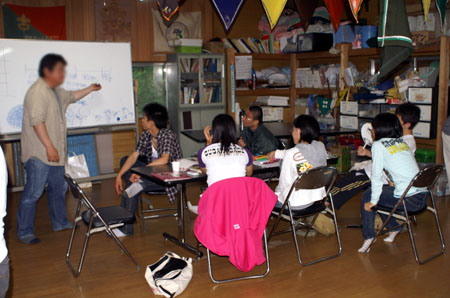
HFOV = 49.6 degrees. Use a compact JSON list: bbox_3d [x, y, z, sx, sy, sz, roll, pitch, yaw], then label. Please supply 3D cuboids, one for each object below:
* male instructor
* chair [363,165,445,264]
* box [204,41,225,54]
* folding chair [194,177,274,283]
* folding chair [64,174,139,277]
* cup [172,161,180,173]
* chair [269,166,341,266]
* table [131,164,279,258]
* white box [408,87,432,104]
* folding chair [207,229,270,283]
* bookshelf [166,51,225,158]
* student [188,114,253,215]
[{"bbox_3d":[-1.570,-0.039,4.780,0.760,1.730,0.550,-3,9,-11],"label":"male instructor"},{"bbox_3d":[1.518,0.495,4.051,0.460,0.765,0.490,-6,9,-40],"label":"chair"},{"bbox_3d":[-0.170,-1.598,7.700,0.270,0.200,0.250,-6,10,-30],"label":"box"},{"bbox_3d":[0.060,0.551,3.699,0.475,0.770,0.500,-2,7,-13],"label":"folding chair"},{"bbox_3d":[-0.980,0.549,3.836,0.490,0.765,0.460,-4,8,-28],"label":"folding chair"},{"bbox_3d":[-0.407,0.147,4.096,0.072,0.085,0.072,-1,7,0],"label":"cup"},{"bbox_3d":[0.657,0.504,4.056,0.460,0.765,0.490,-5,8,-31],"label":"chair"},{"bbox_3d":[0.127,0.494,4.479,1.780,0.700,0.726,-5,8,-33],"label":"table"},{"bbox_3d":[2.602,-0.684,6.223,0.340,0.210,0.320,-7,10,-36],"label":"white box"},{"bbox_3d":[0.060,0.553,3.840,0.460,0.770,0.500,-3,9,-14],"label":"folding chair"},{"bbox_3d":[-0.447,-0.512,7.848,0.860,1.930,0.390,-5,8,-33],"label":"bookshelf"},{"bbox_3d":[-0.030,0.287,4.170,0.500,1.200,0.700,-3,9,-12],"label":"student"}]

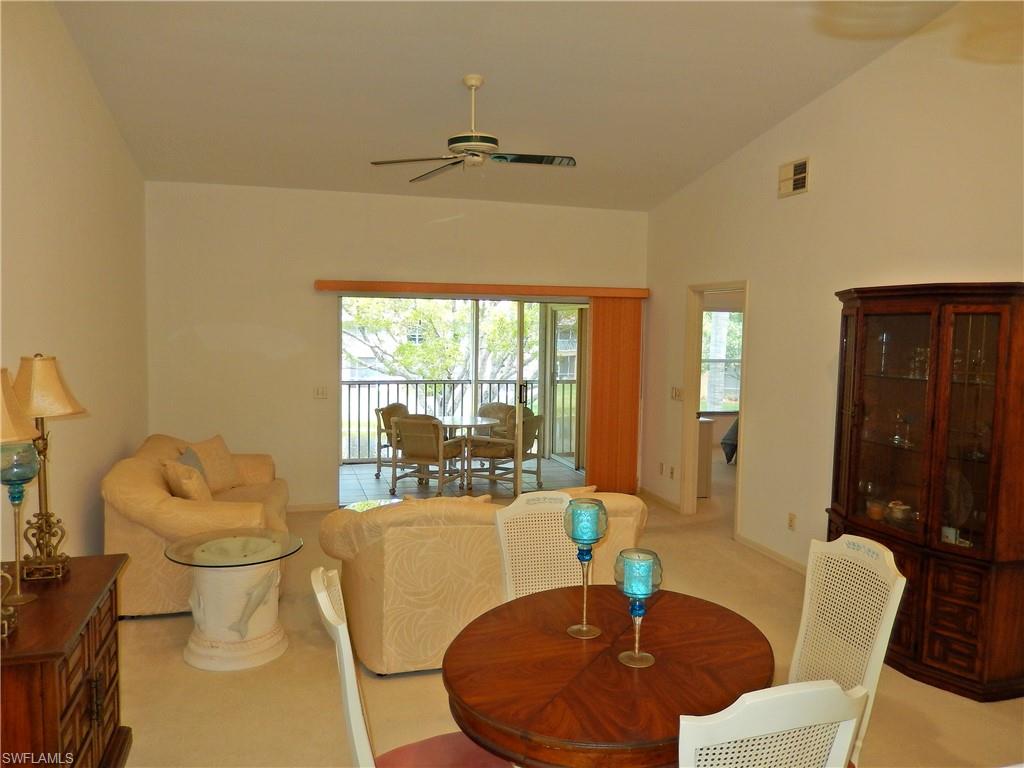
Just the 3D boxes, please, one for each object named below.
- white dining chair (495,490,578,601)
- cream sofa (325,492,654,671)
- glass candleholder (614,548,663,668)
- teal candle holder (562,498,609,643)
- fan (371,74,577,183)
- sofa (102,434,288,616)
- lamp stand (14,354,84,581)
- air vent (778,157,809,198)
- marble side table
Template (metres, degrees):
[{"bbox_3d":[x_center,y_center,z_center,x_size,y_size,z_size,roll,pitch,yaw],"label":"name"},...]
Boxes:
[{"bbox_3d":[0.194,0.995,3.071,0.480,1.000,0.570,0,4,-16],"label":"white dining chair"},{"bbox_3d":[-0.193,0.975,4.229,1.770,0.860,0.980,0,4,-15],"label":"cream sofa"},{"bbox_3d":[0.370,0.649,2.163,0.140,0.320,0.140,1,4,0],"label":"glass candleholder"},{"bbox_3d":[0.234,0.583,2.352,0.143,0.420,0.143,1,4,0],"label":"teal candle holder"},{"bbox_3d":[-0.245,-1.679,4.727,1.290,0.560,1.290,0,4,-15],"label":"fan"},{"bbox_3d":[-2.098,0.872,5.164,1.020,0.870,1.770,0,4,-15],"label":"sofa"},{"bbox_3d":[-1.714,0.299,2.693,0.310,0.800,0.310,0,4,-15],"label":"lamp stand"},{"bbox_3d":[2.029,-1.490,5.374,0.025,0.245,0.349,0,4,-15],"label":"air vent"},{"bbox_3d":[-1.447,1.130,3.891,0.675,0.560,0.675,0,4,-15],"label":"marble side table"}]

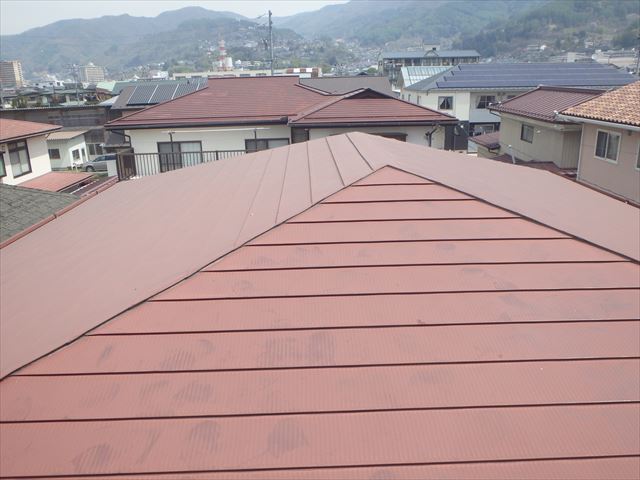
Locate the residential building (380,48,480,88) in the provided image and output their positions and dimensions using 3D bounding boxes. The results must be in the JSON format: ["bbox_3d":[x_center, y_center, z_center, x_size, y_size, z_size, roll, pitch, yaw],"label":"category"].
[{"bbox_3d":[36.956,-55.904,177.630,31.800,17.600,12.500,-1,17,0],"label":"residential building"}]

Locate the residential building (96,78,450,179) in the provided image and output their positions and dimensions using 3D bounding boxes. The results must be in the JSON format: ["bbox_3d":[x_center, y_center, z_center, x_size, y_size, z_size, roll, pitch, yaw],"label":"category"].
[{"bbox_3d":[-1.667,-3.555,23.877,13.100,7.550,9.300,-3,17,-6],"label":"residential building"}]

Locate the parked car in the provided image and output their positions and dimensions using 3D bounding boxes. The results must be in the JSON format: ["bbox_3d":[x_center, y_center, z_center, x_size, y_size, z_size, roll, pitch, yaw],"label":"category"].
[{"bbox_3d":[-18.735,-7.022,46.337,4.500,1.480,1.700,-4,17,-11],"label":"parked car"}]

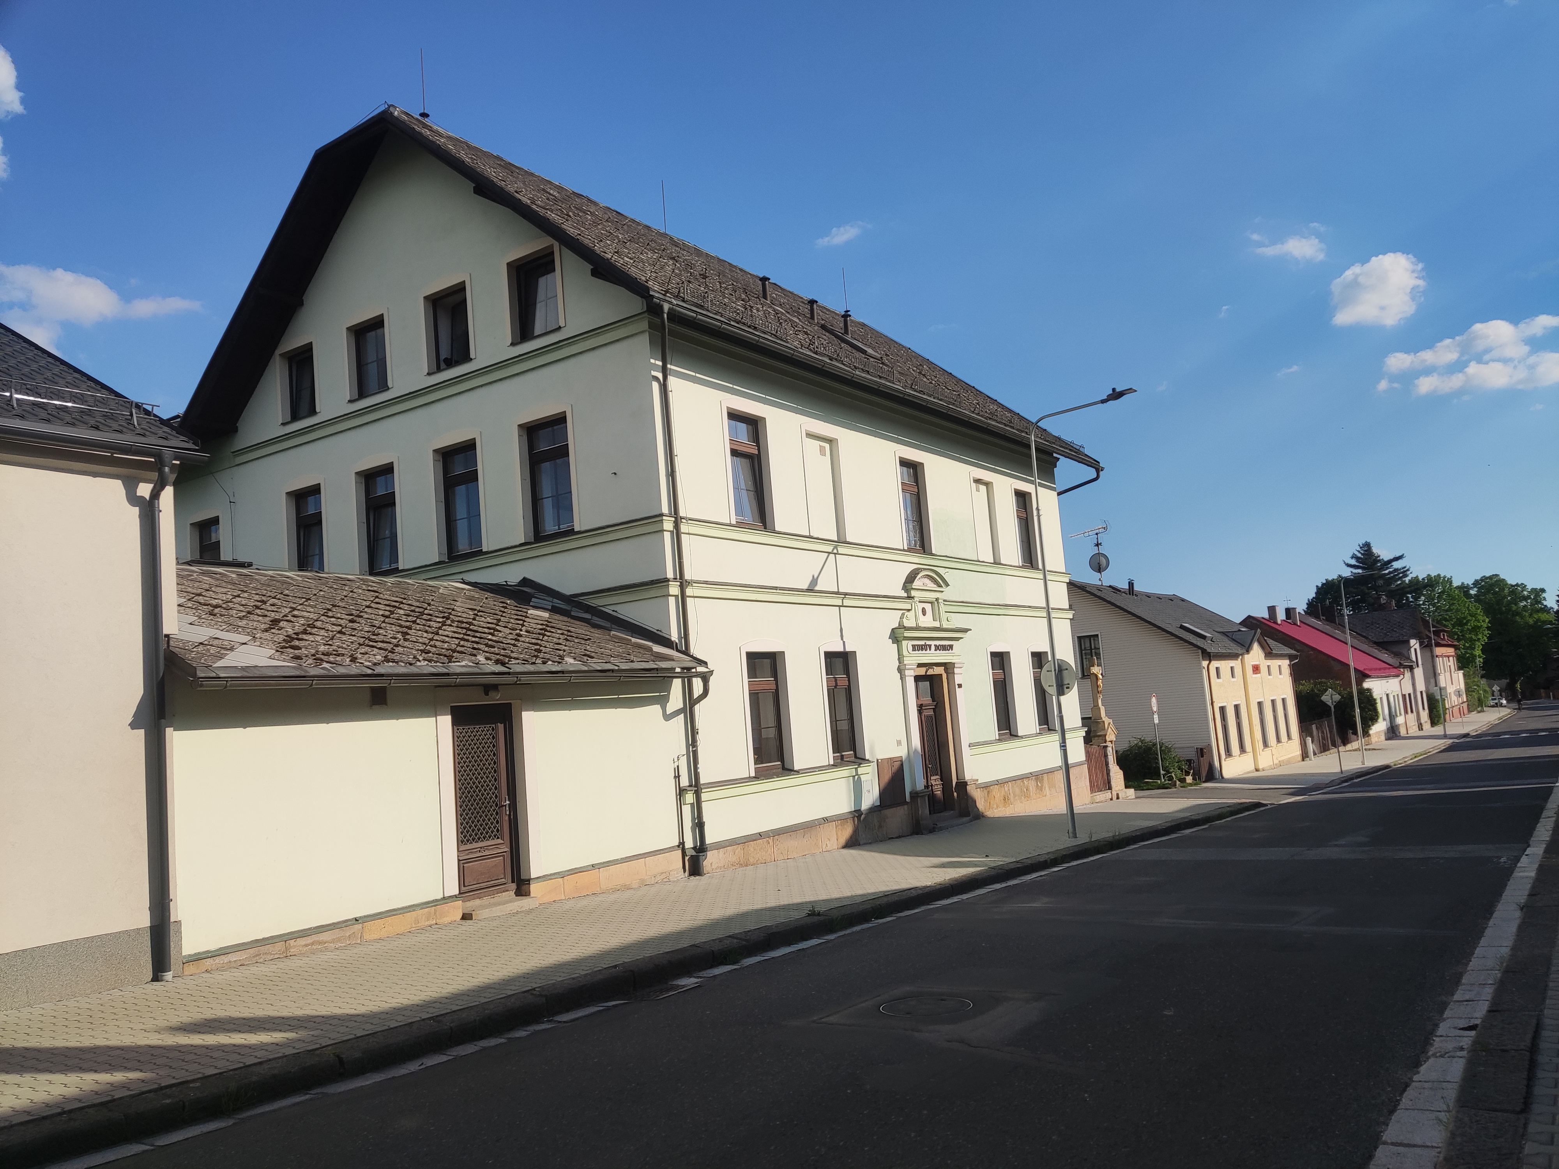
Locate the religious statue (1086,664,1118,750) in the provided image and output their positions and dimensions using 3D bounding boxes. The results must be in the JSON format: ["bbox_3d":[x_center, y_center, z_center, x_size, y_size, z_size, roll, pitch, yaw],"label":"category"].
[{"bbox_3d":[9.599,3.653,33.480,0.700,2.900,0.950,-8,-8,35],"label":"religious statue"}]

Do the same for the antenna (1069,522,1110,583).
[{"bbox_3d":[13.339,-1.267,48.221,0.850,2.700,2.000,-1,-7,-23],"label":"antenna"}]

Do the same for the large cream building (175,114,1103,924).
[{"bbox_3d":[-2.151,-1.447,28.484,14.400,15.300,20.000,-8,-8,35],"label":"large cream building"}]

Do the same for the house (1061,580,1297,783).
[{"bbox_3d":[16.275,4.260,50.433,10.500,8.200,15.600,-8,-8,35],"label":"house"}]

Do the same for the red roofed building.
[{"bbox_3d":[34.645,6.440,76.553,11.600,8.700,16.800,-9,-8,36],"label":"red roofed building"}]

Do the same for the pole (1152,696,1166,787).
[{"bbox_3d":[13.680,5.553,40.662,0.120,3.200,0.650,-8,-8,35],"label":"pole"}]

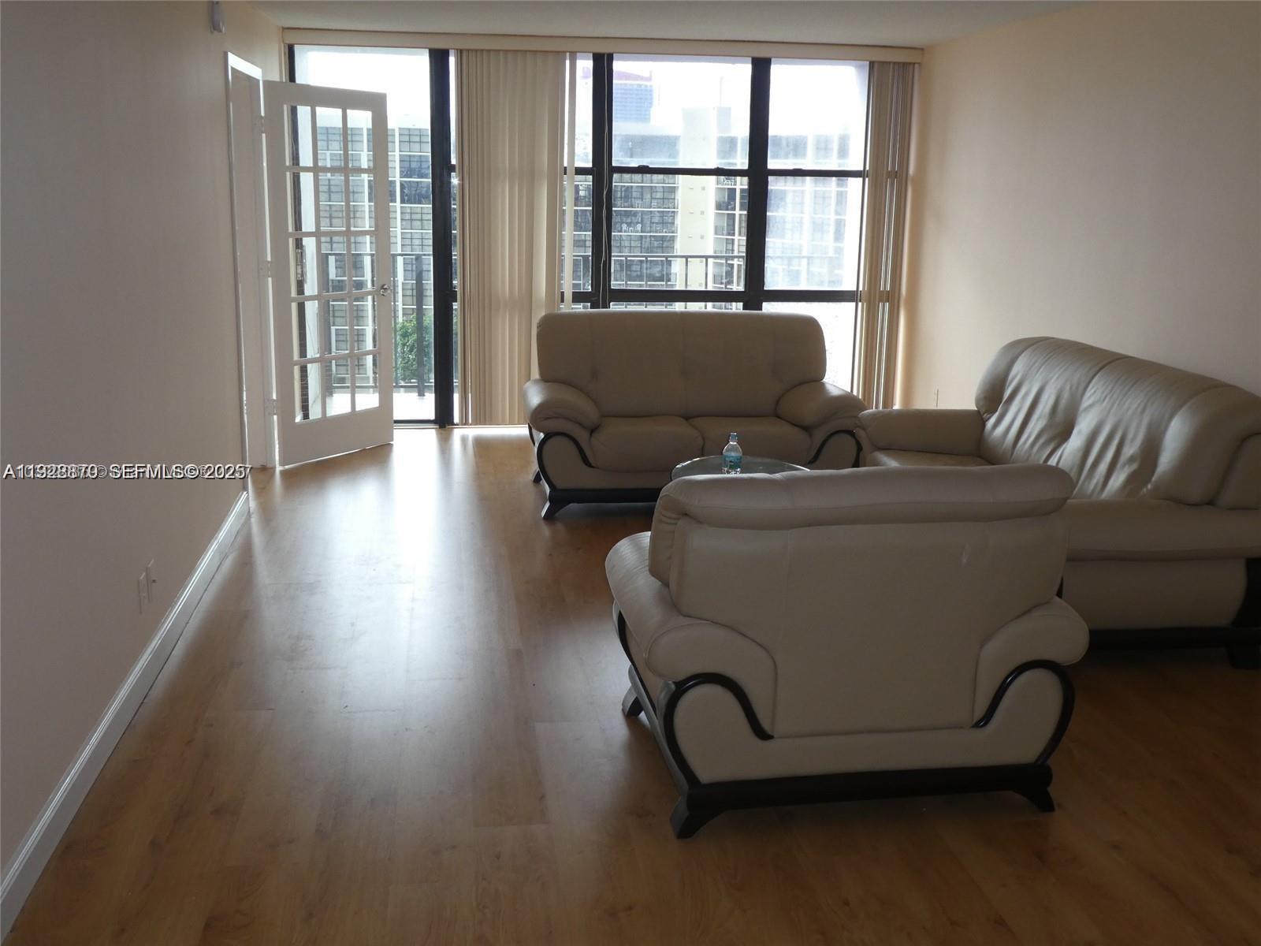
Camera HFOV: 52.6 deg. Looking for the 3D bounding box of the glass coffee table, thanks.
[{"bbox_3d":[0.476,0.259,4.978,0.630,0.440,1.050,-1,13,-8],"label":"glass coffee table"}]

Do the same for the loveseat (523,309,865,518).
[{"bbox_3d":[0.292,-0.322,6.424,1.700,0.920,0.880,-1,13,-8],"label":"loveseat"}]

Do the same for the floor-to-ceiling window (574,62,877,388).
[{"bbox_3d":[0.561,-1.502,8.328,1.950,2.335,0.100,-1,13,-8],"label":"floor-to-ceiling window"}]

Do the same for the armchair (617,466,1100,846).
[{"bbox_3d":[0.550,0.356,3.491,1.140,0.920,0.880,-1,13,-10],"label":"armchair"}]

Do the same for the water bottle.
[{"bbox_3d":[0.405,-0.077,5.051,0.076,0.180,0.076,-1,13,-8],"label":"water bottle"}]

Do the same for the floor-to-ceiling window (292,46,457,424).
[{"bbox_3d":[-1.592,-1.459,8.013,0.967,2.324,0.100,-1,13,-8],"label":"floor-to-ceiling window"}]

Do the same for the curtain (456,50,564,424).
[{"bbox_3d":[-0.760,-1.452,8.057,0.675,2.317,0.100,-1,13,-8],"label":"curtain"}]

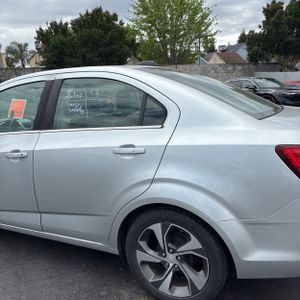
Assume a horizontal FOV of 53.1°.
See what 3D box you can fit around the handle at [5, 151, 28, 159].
[{"bbox_3d":[-0.937,0.034,2.121,0.197,0.034,0.045,0,10,24],"label":"handle"}]

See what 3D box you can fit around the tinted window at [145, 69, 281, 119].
[{"bbox_3d":[0.539,-0.480,2.293,0.890,0.130,1.200,26,20,18],"label":"tinted window"}]

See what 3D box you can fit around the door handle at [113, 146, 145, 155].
[{"bbox_3d":[-0.120,0.006,1.744,0.197,0.034,0.045,-2,10,25],"label":"door handle"}]

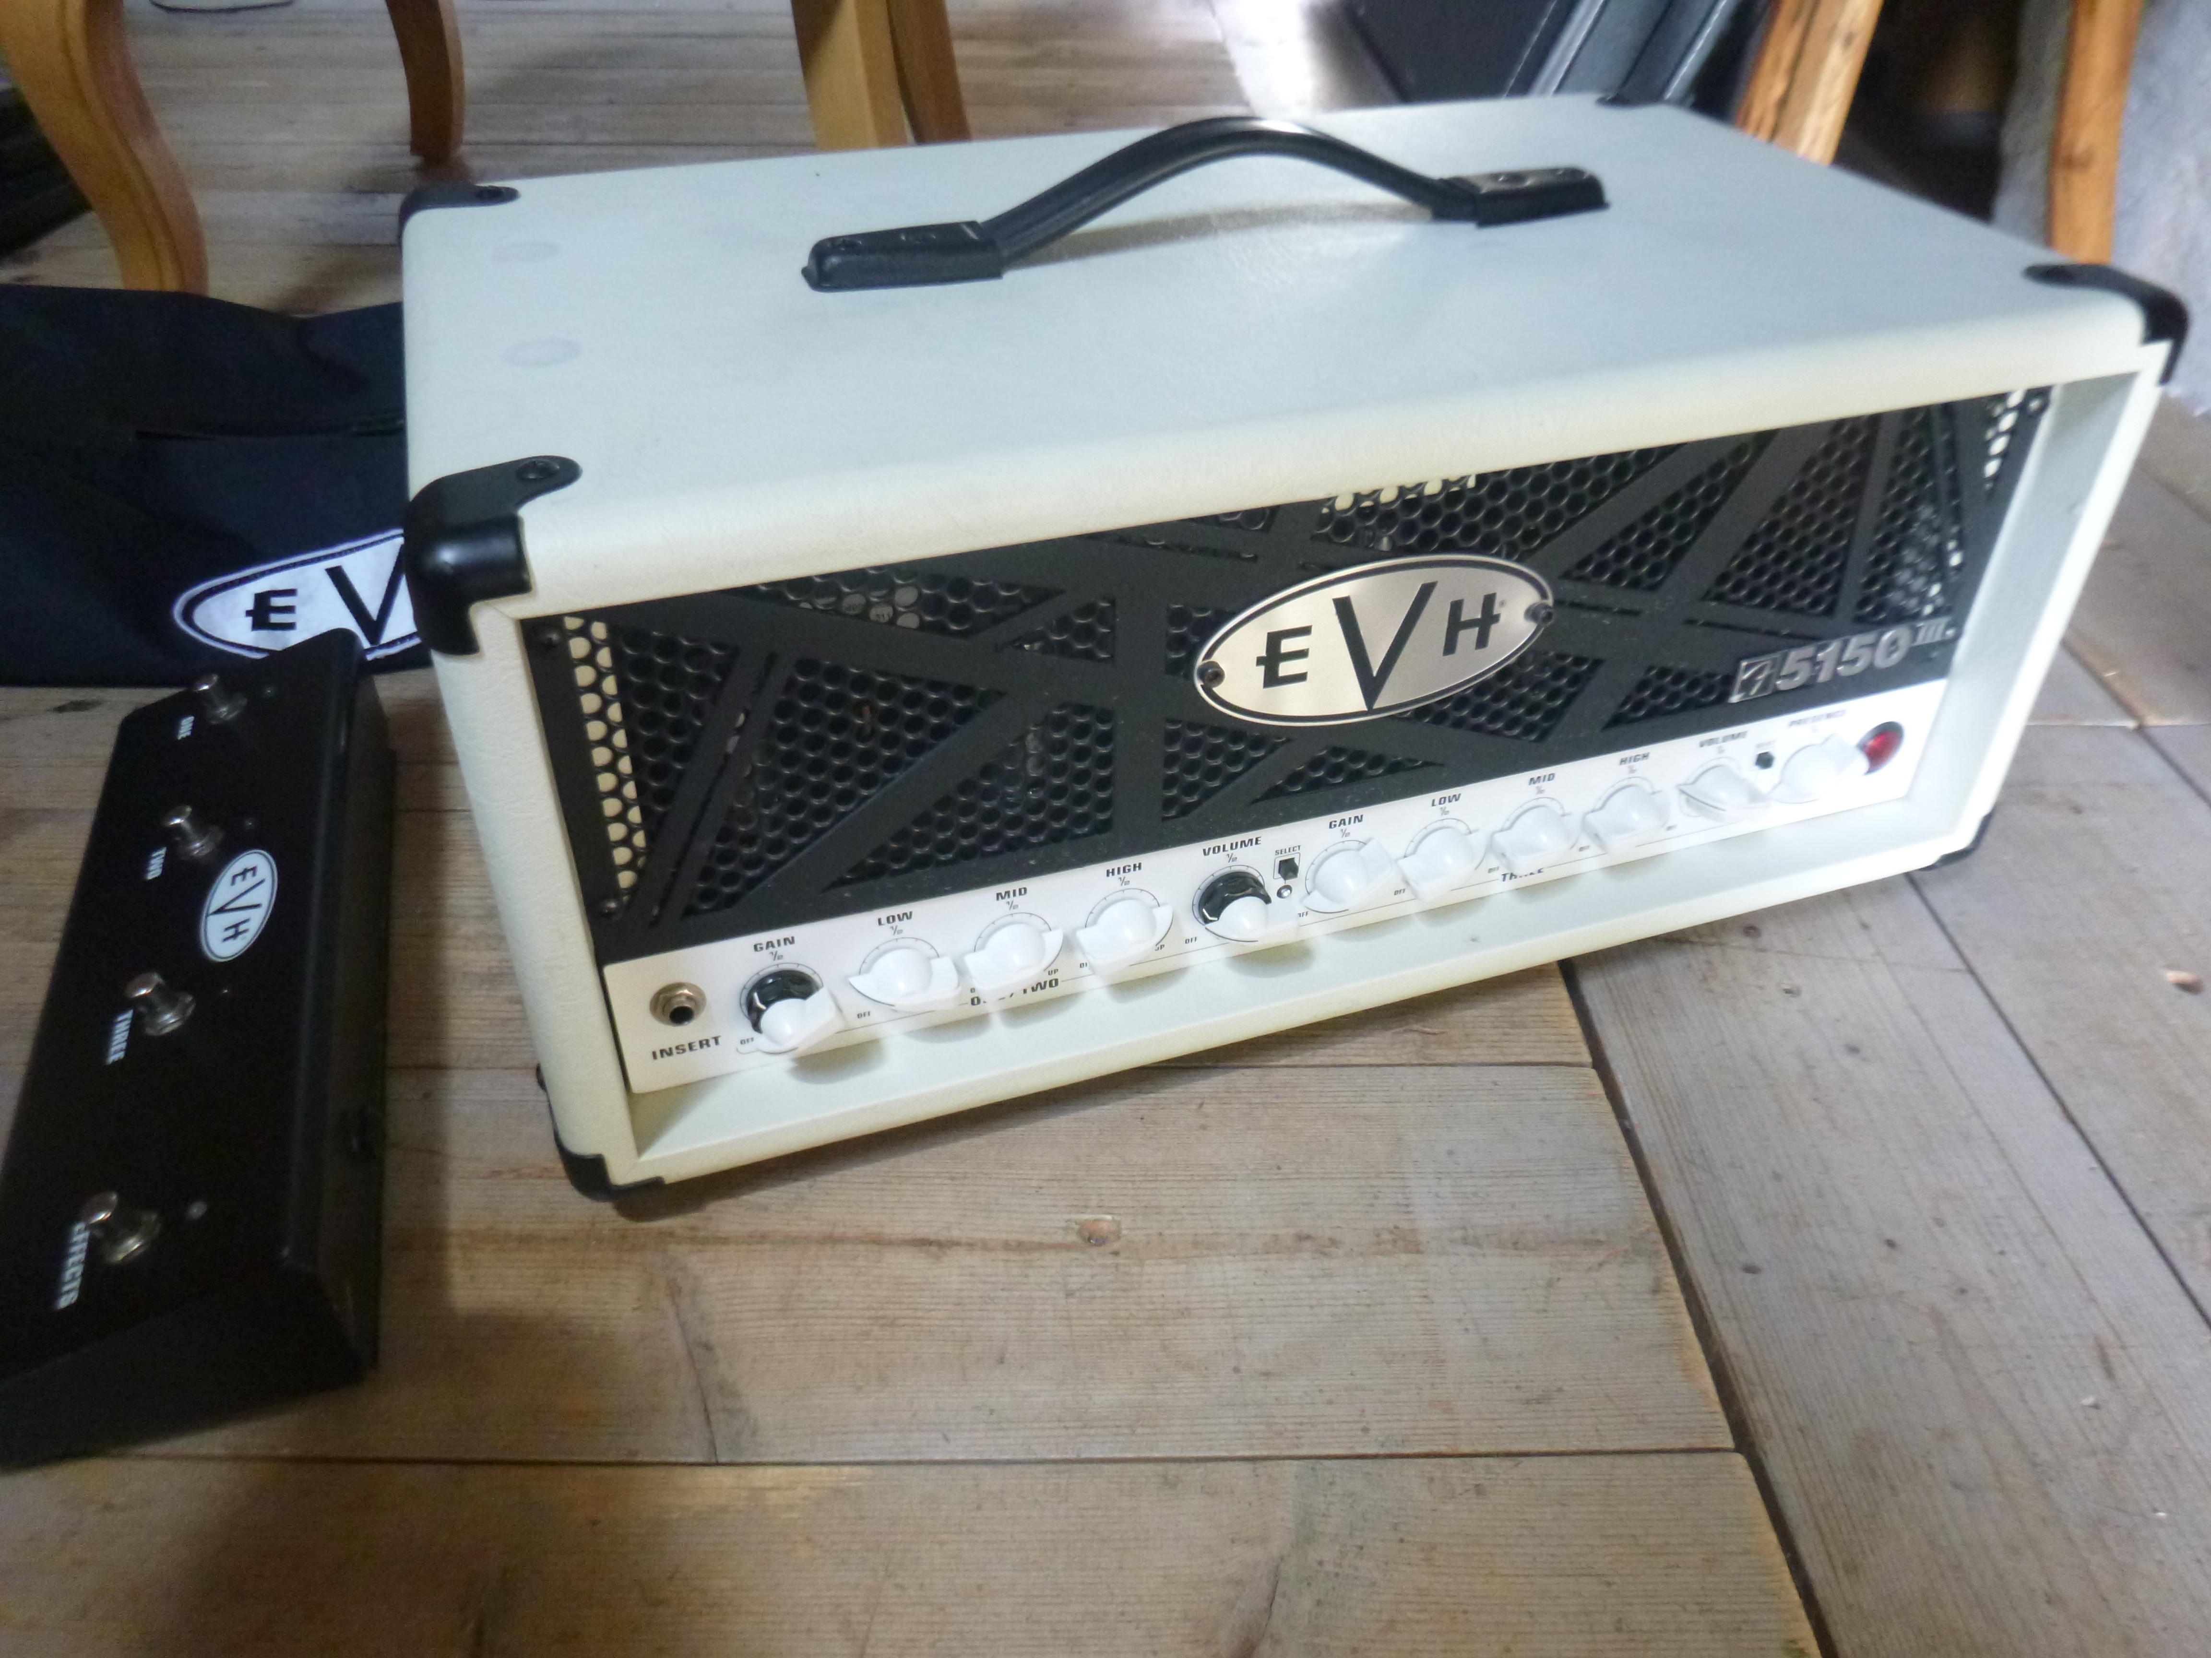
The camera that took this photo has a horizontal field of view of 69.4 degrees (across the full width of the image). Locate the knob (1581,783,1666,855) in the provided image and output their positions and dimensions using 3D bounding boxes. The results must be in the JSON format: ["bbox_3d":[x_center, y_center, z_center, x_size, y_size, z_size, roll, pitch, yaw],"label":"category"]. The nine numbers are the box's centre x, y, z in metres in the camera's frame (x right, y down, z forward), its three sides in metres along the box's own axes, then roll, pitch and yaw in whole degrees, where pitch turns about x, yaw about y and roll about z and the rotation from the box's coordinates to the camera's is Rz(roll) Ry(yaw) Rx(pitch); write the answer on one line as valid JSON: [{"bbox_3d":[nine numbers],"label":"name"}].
[{"bbox_3d":[0.195,-0.002,0.590,0.035,0.021,0.018,-12,38,-16],"label":"knob"}]

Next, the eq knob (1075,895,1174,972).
[{"bbox_3d":[0.009,0.036,0.533,0.033,0.020,0.017,-12,38,-16],"label":"eq knob"}]

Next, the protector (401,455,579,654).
[{"bbox_3d":[-0.147,-0.062,0.392,0.045,0.043,0.043,-12,38,-16],"label":"protector"}]

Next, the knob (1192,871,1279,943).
[{"bbox_3d":[0.047,0.030,0.541,0.031,0.025,0.025,-12,38,-16],"label":"knob"}]

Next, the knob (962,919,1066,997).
[{"bbox_3d":[-0.027,0.043,0.523,0.033,0.020,0.017,-12,38,-16],"label":"knob"}]

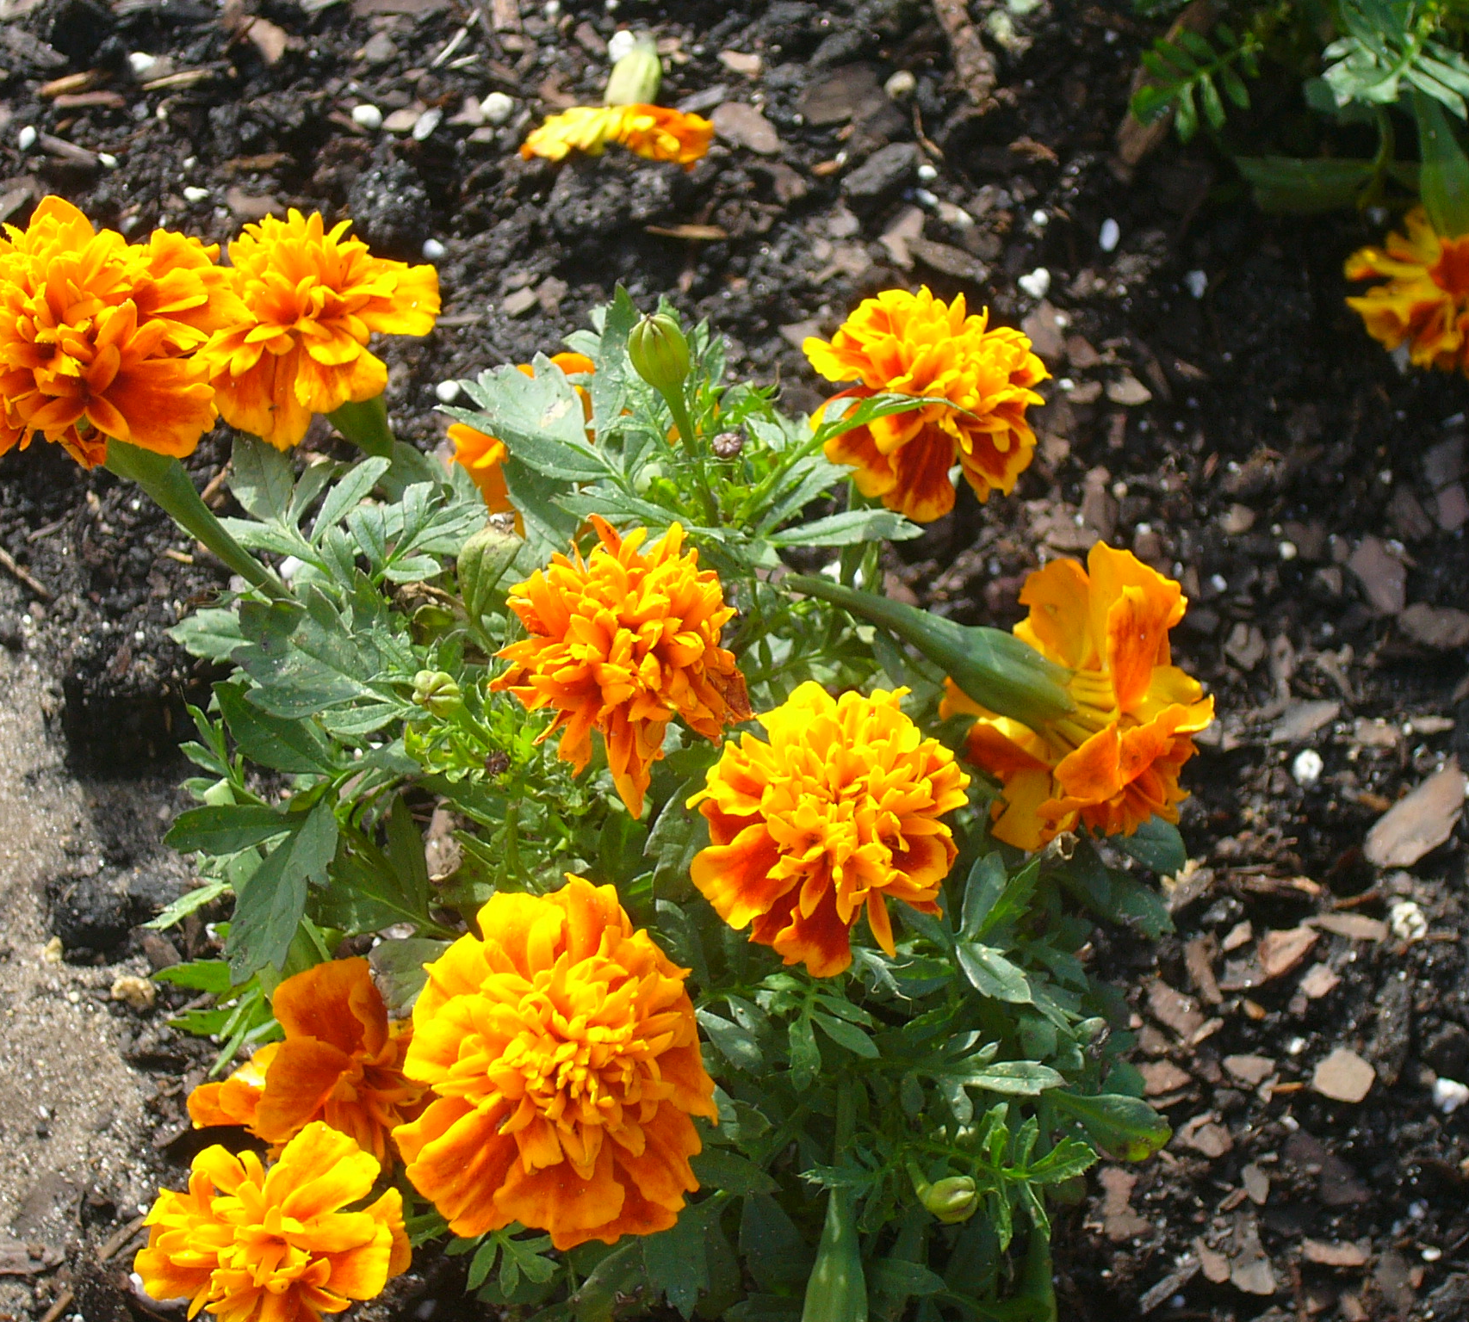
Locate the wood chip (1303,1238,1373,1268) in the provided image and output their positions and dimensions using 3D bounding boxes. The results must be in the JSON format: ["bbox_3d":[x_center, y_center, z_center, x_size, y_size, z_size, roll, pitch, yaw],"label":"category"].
[{"bbox_3d":[0.108,0.107,0.787,0.012,0.004,0.006,0,50,0],"label":"wood chip"}]

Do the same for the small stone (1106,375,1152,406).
[{"bbox_3d":[0.085,-0.059,0.949,0.008,0.005,0.008,-17,50,-15],"label":"small stone"}]

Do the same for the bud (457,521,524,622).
[{"bbox_3d":[-0.044,-0.016,0.795,0.011,0.018,0.011,13,30,-6],"label":"bud"}]

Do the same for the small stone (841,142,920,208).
[{"bbox_3d":[0.034,-0.114,1.030,0.021,0.009,0.013,-33,54,-29],"label":"small stone"}]

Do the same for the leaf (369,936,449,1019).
[{"bbox_3d":[-0.061,0.063,0.860,0.022,0.004,0.018,-1,45,-1],"label":"leaf"}]

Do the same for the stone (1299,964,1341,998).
[{"bbox_3d":[0.118,0.065,0.882,0.008,0.004,0.006,0,45,0],"label":"stone"}]

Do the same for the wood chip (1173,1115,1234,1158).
[{"bbox_3d":[0.088,0.089,0.821,0.011,0.003,0.009,18,52,15],"label":"wood chip"}]

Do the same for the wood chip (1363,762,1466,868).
[{"bbox_3d":[0.133,0.032,0.848,0.028,0.004,0.011,-39,67,-20],"label":"wood chip"}]

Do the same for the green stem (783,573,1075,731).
[{"bbox_3d":[0.033,-0.002,0.755,0.056,0.013,0.013,23,5,-12],"label":"green stem"}]

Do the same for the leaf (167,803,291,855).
[{"bbox_3d":[-0.092,0.030,0.798,0.023,0.005,0.010,-7,57,-5],"label":"leaf"}]

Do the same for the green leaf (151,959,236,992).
[{"bbox_3d":[-0.098,0.058,0.800,0.018,0.004,0.008,-1,30,-1],"label":"green leaf"}]

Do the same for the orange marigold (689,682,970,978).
[{"bbox_3d":[0.017,0.031,0.800,0.051,0.034,0.051,1,65,-2],"label":"orange marigold"}]

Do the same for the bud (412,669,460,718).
[{"bbox_3d":[-0.057,0.006,0.840,0.009,0.011,0.009,0,90,24],"label":"bud"}]

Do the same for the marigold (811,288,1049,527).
[{"bbox_3d":[0.035,-0.047,0.808,0.045,0.034,0.045,4,51,-5],"label":"marigold"}]

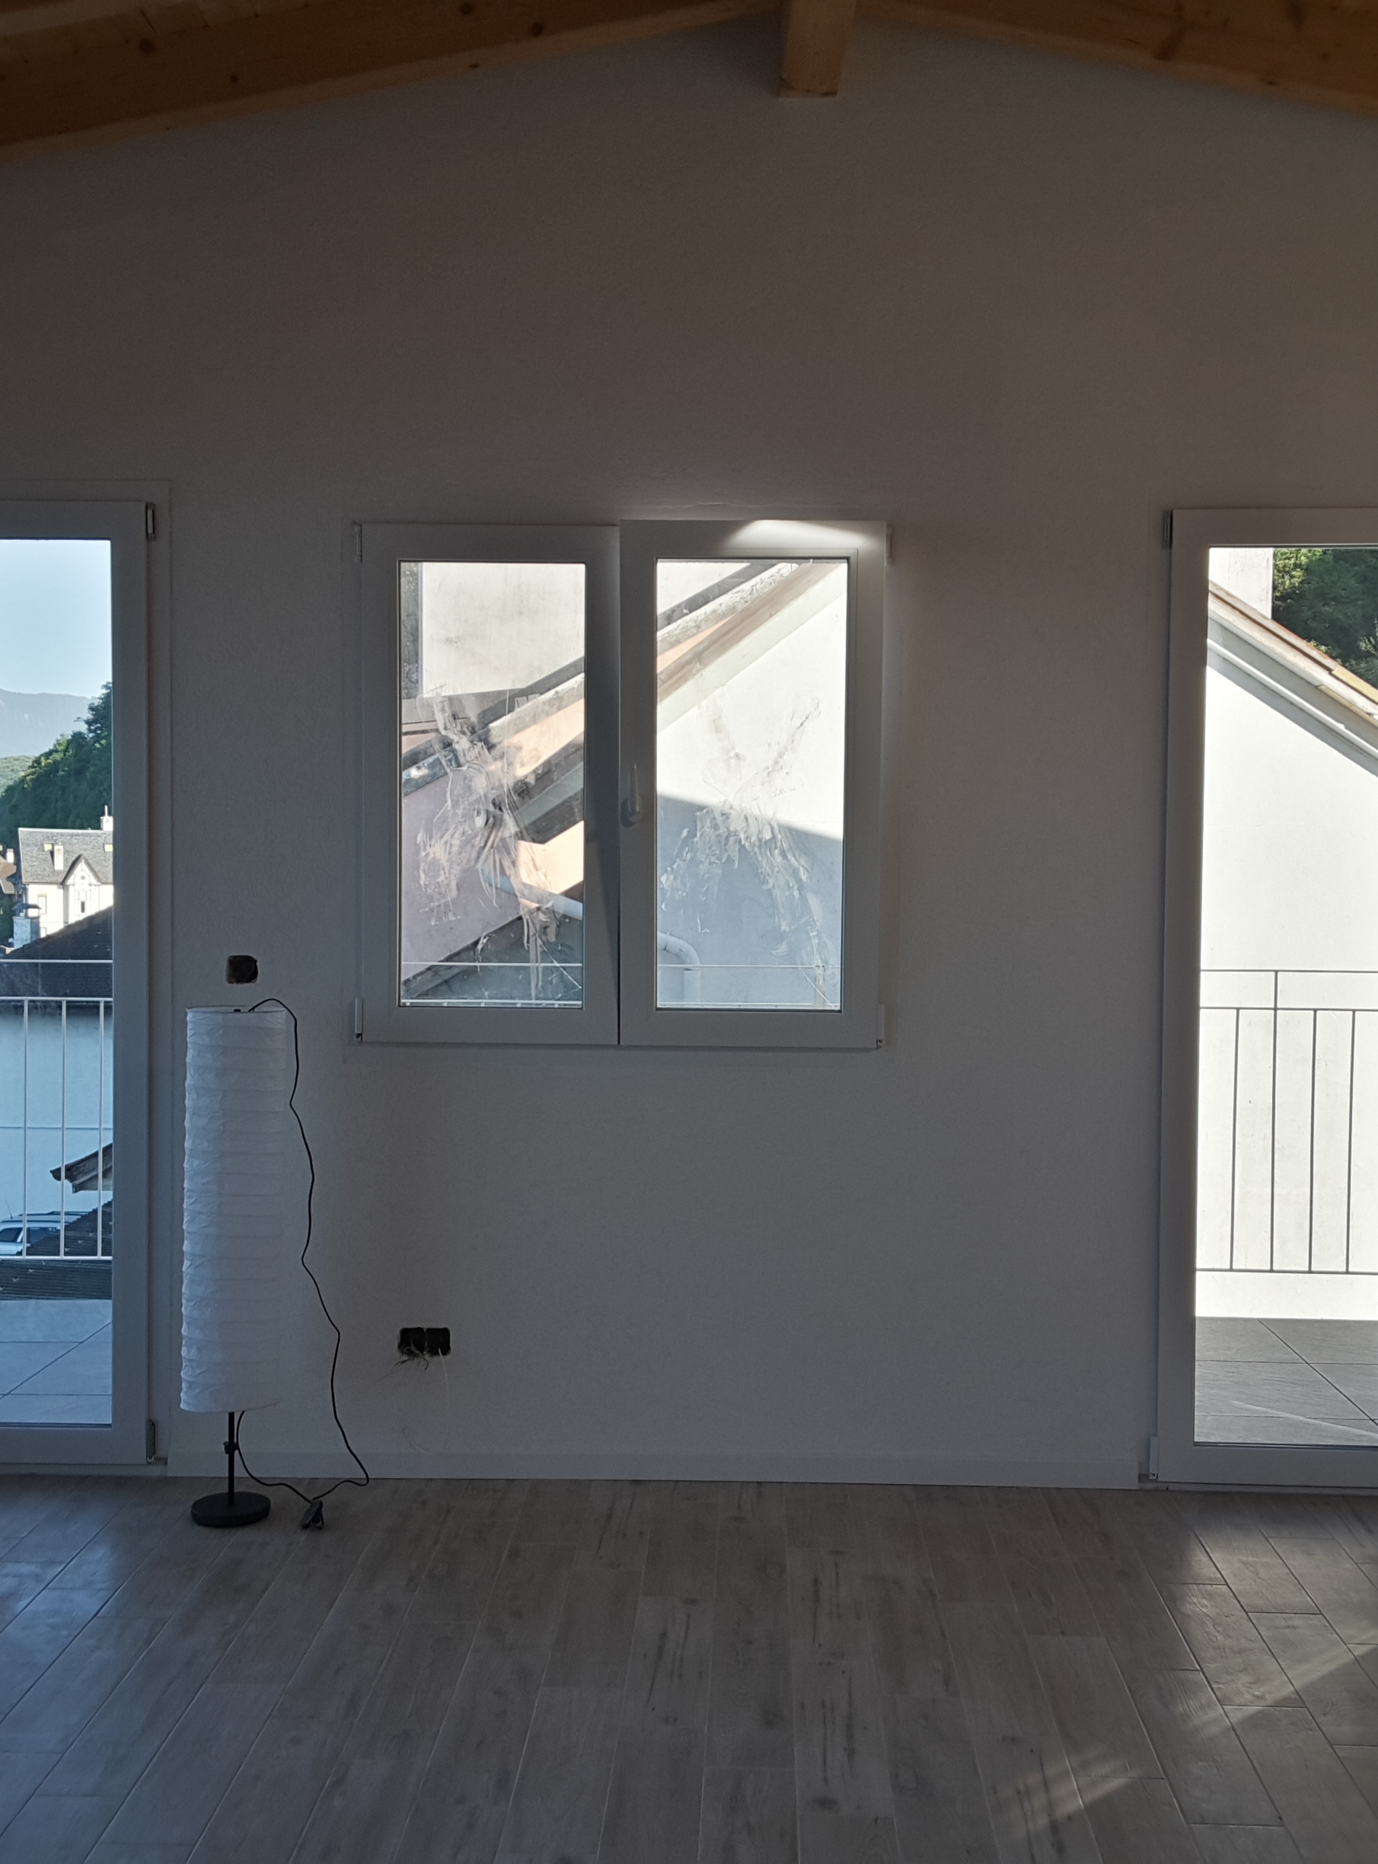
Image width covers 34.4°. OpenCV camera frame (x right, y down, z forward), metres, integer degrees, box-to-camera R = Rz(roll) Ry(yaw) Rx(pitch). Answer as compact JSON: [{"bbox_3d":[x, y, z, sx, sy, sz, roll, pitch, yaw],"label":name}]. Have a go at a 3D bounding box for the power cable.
[{"bbox_3d":[-0.897,0.736,5.130,0.267,1.176,0.349,0,2,2],"label":"power cable"}]

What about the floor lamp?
[{"bbox_3d":[-1.036,0.750,5.043,0.232,1.151,0.232,0,2,2],"label":"floor lamp"}]

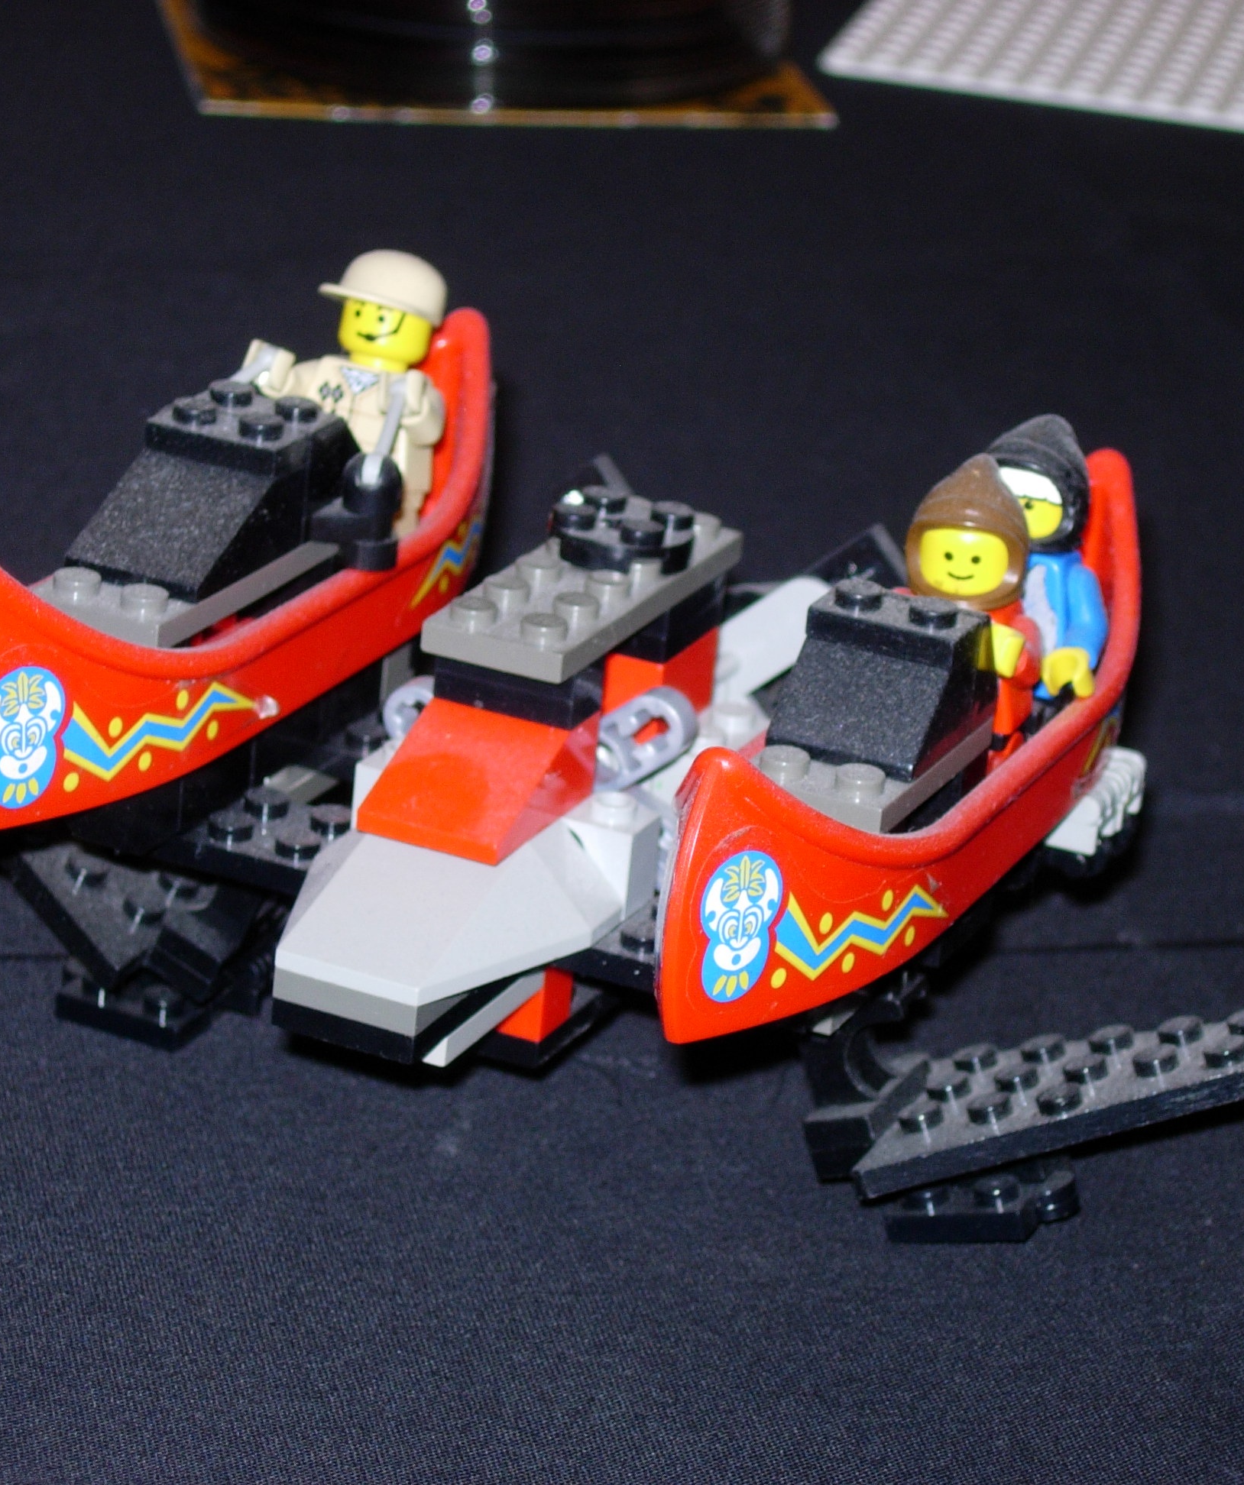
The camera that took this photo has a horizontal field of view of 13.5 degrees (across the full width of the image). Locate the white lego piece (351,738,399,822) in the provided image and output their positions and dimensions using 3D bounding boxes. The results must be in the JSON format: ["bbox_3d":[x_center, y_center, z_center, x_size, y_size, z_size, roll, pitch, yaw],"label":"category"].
[{"bbox_3d":[-0.023,0.006,0.558,0.008,0.011,0.008,14,23,20],"label":"white lego piece"}]

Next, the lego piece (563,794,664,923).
[{"bbox_3d":[-0.001,0.011,0.550,0.008,0.011,0.008,14,23,20],"label":"lego piece"}]

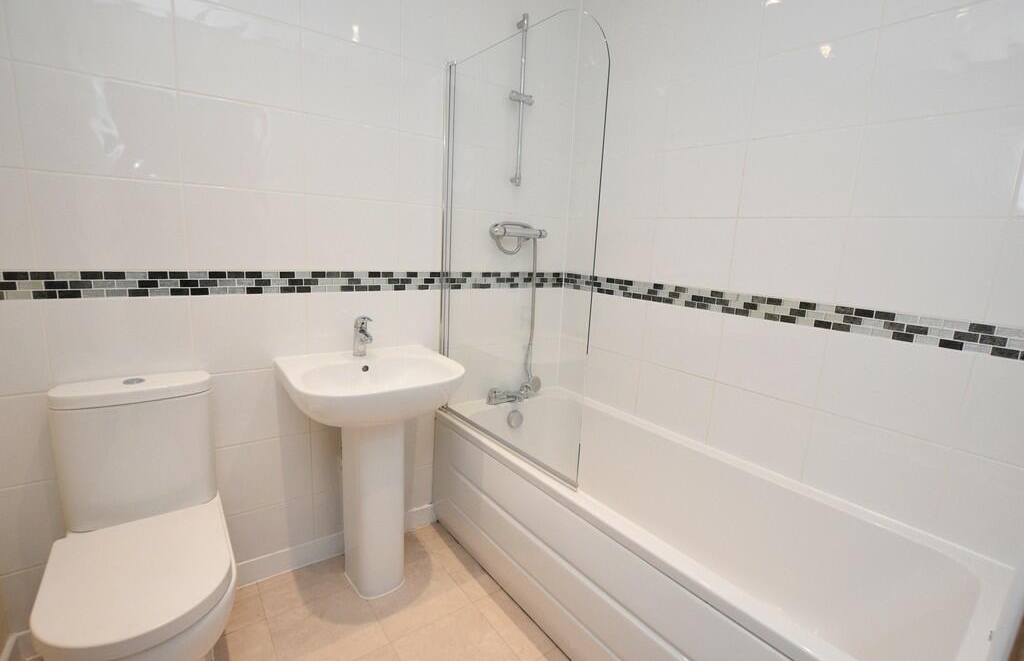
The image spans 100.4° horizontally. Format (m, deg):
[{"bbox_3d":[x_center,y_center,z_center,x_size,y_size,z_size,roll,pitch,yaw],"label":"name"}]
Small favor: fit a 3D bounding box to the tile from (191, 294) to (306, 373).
[{"bbox_3d":[-0.856,0.008,1.430,0.330,0.250,0.010,-5,13,-36],"label":"tile"}]

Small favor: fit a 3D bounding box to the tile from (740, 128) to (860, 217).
[{"bbox_3d":[0.900,-0.490,1.362,0.010,0.250,0.330,-5,14,-36],"label":"tile"}]

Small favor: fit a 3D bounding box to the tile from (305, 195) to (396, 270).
[{"bbox_3d":[-0.577,-0.348,1.564,0.325,0.255,0.010,-4,11,-33],"label":"tile"}]

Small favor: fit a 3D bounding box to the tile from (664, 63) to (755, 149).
[{"bbox_3d":[0.709,-0.806,1.551,0.010,0.255,0.313,-5,13,-41],"label":"tile"}]

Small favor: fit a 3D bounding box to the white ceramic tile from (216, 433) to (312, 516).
[{"bbox_3d":[-0.873,0.503,1.498,0.330,0.250,0.010,-5,14,-36],"label":"white ceramic tile"}]

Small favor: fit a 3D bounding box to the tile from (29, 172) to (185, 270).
[{"bbox_3d":[-1.098,-0.294,1.180,0.330,0.250,0.010,-5,13,-36],"label":"tile"}]

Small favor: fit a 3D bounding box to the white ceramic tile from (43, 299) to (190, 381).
[{"bbox_3d":[-1.115,0.030,1.240,0.330,0.250,0.010,-5,13,-36],"label":"white ceramic tile"}]

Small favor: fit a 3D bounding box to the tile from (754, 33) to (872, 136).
[{"bbox_3d":[0.900,-0.726,1.292,0.010,0.250,0.330,-5,13,-36],"label":"tile"}]

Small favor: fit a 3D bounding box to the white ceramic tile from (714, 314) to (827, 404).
[{"bbox_3d":[0.874,0.097,1.476,0.010,0.250,0.330,-5,14,-36],"label":"white ceramic tile"}]

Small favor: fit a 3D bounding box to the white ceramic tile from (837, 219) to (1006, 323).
[{"bbox_3d":[1.096,-0.177,1.172,0.010,0.255,0.313,-5,13,-41],"label":"white ceramic tile"}]

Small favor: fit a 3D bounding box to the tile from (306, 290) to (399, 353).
[{"bbox_3d":[-0.594,-0.018,1.617,0.325,0.255,0.010,-4,11,-33],"label":"tile"}]

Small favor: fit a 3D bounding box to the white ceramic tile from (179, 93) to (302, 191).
[{"bbox_3d":[-0.835,-0.576,1.342,0.330,0.250,0.010,-5,14,-36],"label":"white ceramic tile"}]

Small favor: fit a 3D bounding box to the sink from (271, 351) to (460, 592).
[{"bbox_3d":[-0.474,0.529,1.530,0.544,0.824,0.443,-5,13,-37],"label":"sink"}]

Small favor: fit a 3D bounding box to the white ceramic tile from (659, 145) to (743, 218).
[{"bbox_3d":[0.690,-0.548,1.597,0.010,0.250,0.330,-5,14,-36],"label":"white ceramic tile"}]

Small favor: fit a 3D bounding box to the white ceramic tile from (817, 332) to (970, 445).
[{"bbox_3d":[1.080,0.155,1.232,0.010,0.250,0.330,-5,14,-36],"label":"white ceramic tile"}]

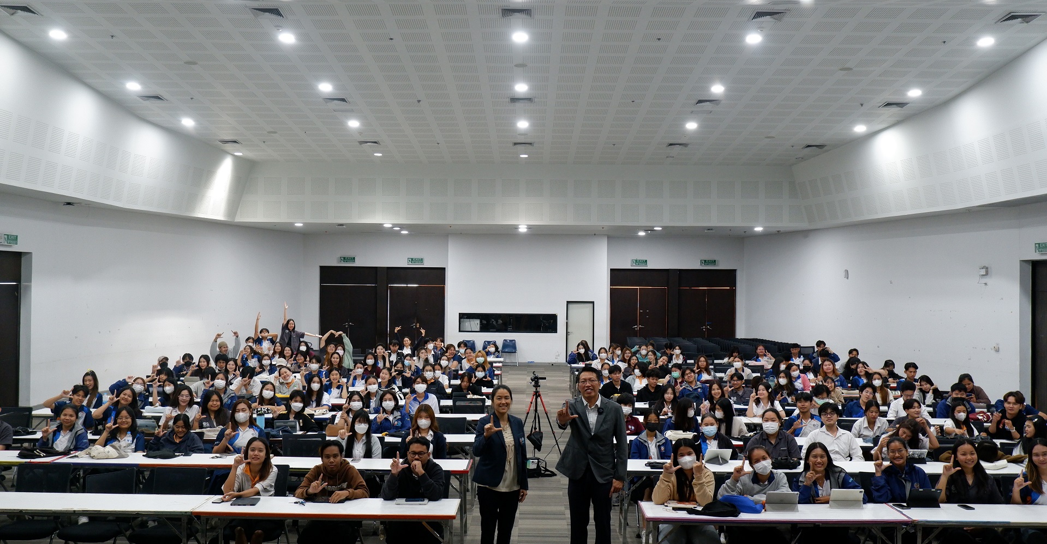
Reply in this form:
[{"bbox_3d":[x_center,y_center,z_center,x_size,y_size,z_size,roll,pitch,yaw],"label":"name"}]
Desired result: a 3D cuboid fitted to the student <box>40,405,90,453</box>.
[{"bbox_3d":[-4.765,1.970,10.028,0.500,1.230,0.750,1,-1,-12],"label":"student"}]

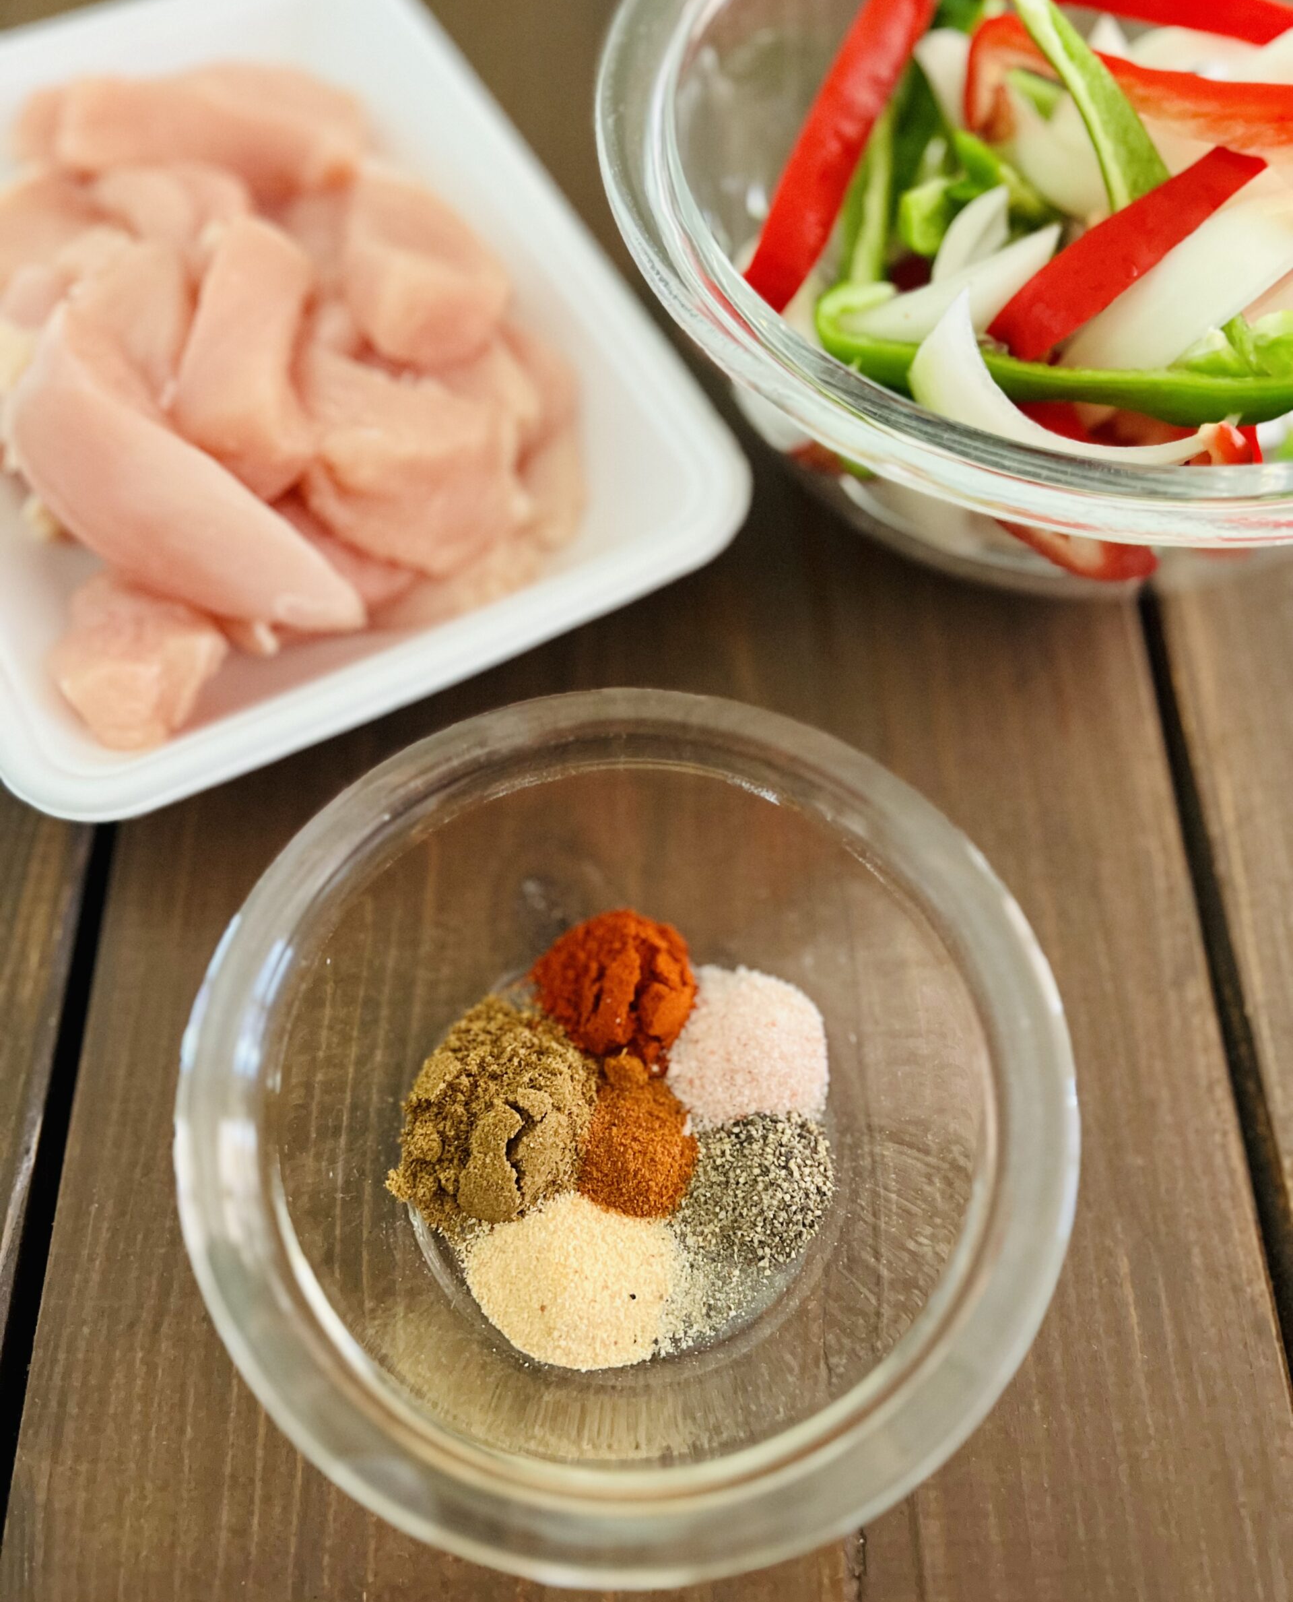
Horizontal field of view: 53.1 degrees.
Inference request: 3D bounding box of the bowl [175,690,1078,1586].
[{"bbox_3d":[-0.002,0.049,0.201,0.120,0.057,0.120,0,64,1],"label":"bowl"}]

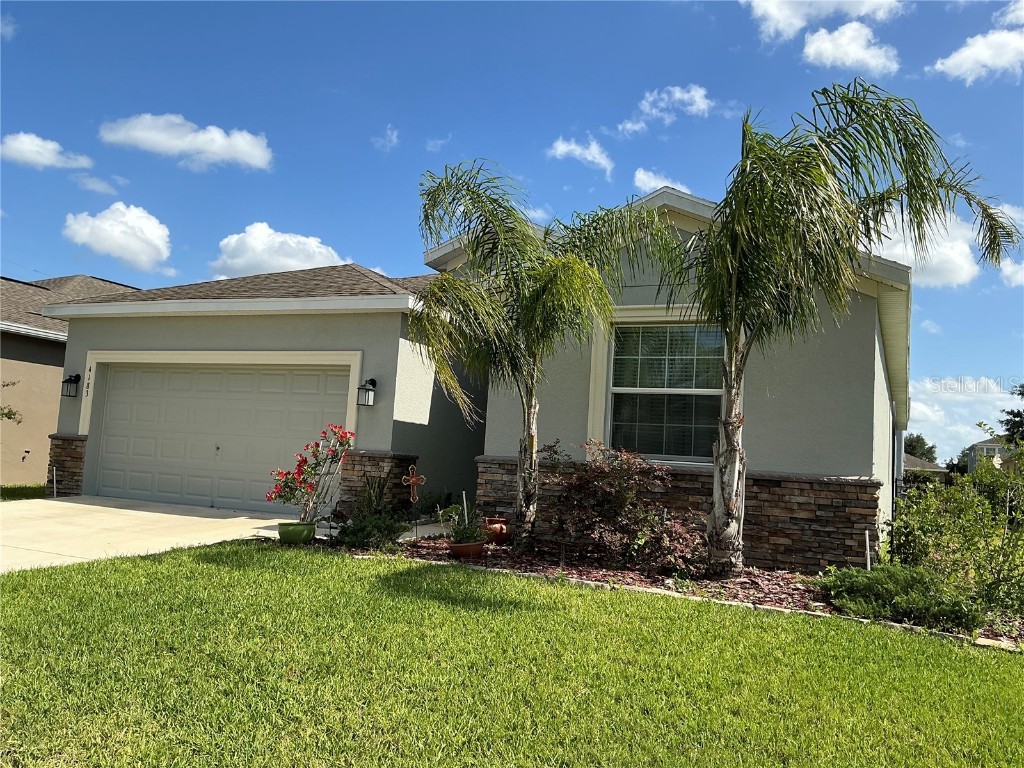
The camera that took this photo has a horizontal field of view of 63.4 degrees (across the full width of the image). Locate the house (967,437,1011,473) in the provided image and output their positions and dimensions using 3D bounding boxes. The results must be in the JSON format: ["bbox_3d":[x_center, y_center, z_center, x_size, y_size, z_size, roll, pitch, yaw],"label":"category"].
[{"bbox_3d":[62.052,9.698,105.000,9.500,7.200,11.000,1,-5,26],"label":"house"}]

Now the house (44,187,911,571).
[{"bbox_3d":[1.828,0.385,18.561,12.700,4.600,17.700,1,-5,26],"label":"house"}]

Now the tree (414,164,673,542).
[{"bbox_3d":[0.349,-0.295,8.900,2.650,4.000,2.200,3,-5,2],"label":"tree"}]

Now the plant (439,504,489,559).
[{"bbox_3d":[-0.474,1.442,8.100,0.460,0.490,0.420,4,-5,-3],"label":"plant"}]

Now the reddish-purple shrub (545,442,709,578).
[{"bbox_3d":[1.114,1.233,8.200,1.500,1.260,1.150,3,-5,8],"label":"reddish-purple shrub"}]

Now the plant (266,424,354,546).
[{"bbox_3d":[-2.129,1.072,8.750,0.880,1.220,0.600,4,-5,-13],"label":"plant"}]

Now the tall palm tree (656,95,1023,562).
[{"bbox_3d":[3.114,-0.501,7.900,3.100,4.550,2.600,1,-5,21],"label":"tall palm tree"}]

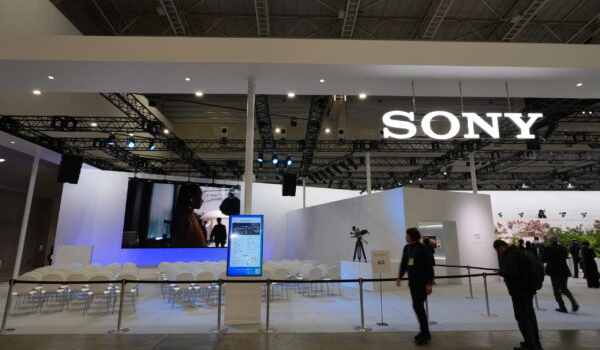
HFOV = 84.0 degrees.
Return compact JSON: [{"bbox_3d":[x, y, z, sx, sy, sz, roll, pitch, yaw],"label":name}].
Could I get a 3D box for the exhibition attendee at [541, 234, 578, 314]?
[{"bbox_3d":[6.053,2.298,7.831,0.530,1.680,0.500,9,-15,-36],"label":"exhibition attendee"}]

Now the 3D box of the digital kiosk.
[{"bbox_3d":[-1.097,1.874,6.752,0.700,2.080,0.320,0,-12,-2],"label":"digital kiosk"}]

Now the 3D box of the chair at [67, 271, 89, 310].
[{"bbox_3d":[-5.187,2.756,7.862,0.520,0.820,0.530,3,-12,-16],"label":"chair"}]

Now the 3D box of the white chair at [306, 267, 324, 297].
[{"bbox_3d":[0.402,3.212,10.032,0.510,0.810,0.530,7,-14,-29],"label":"white chair"}]

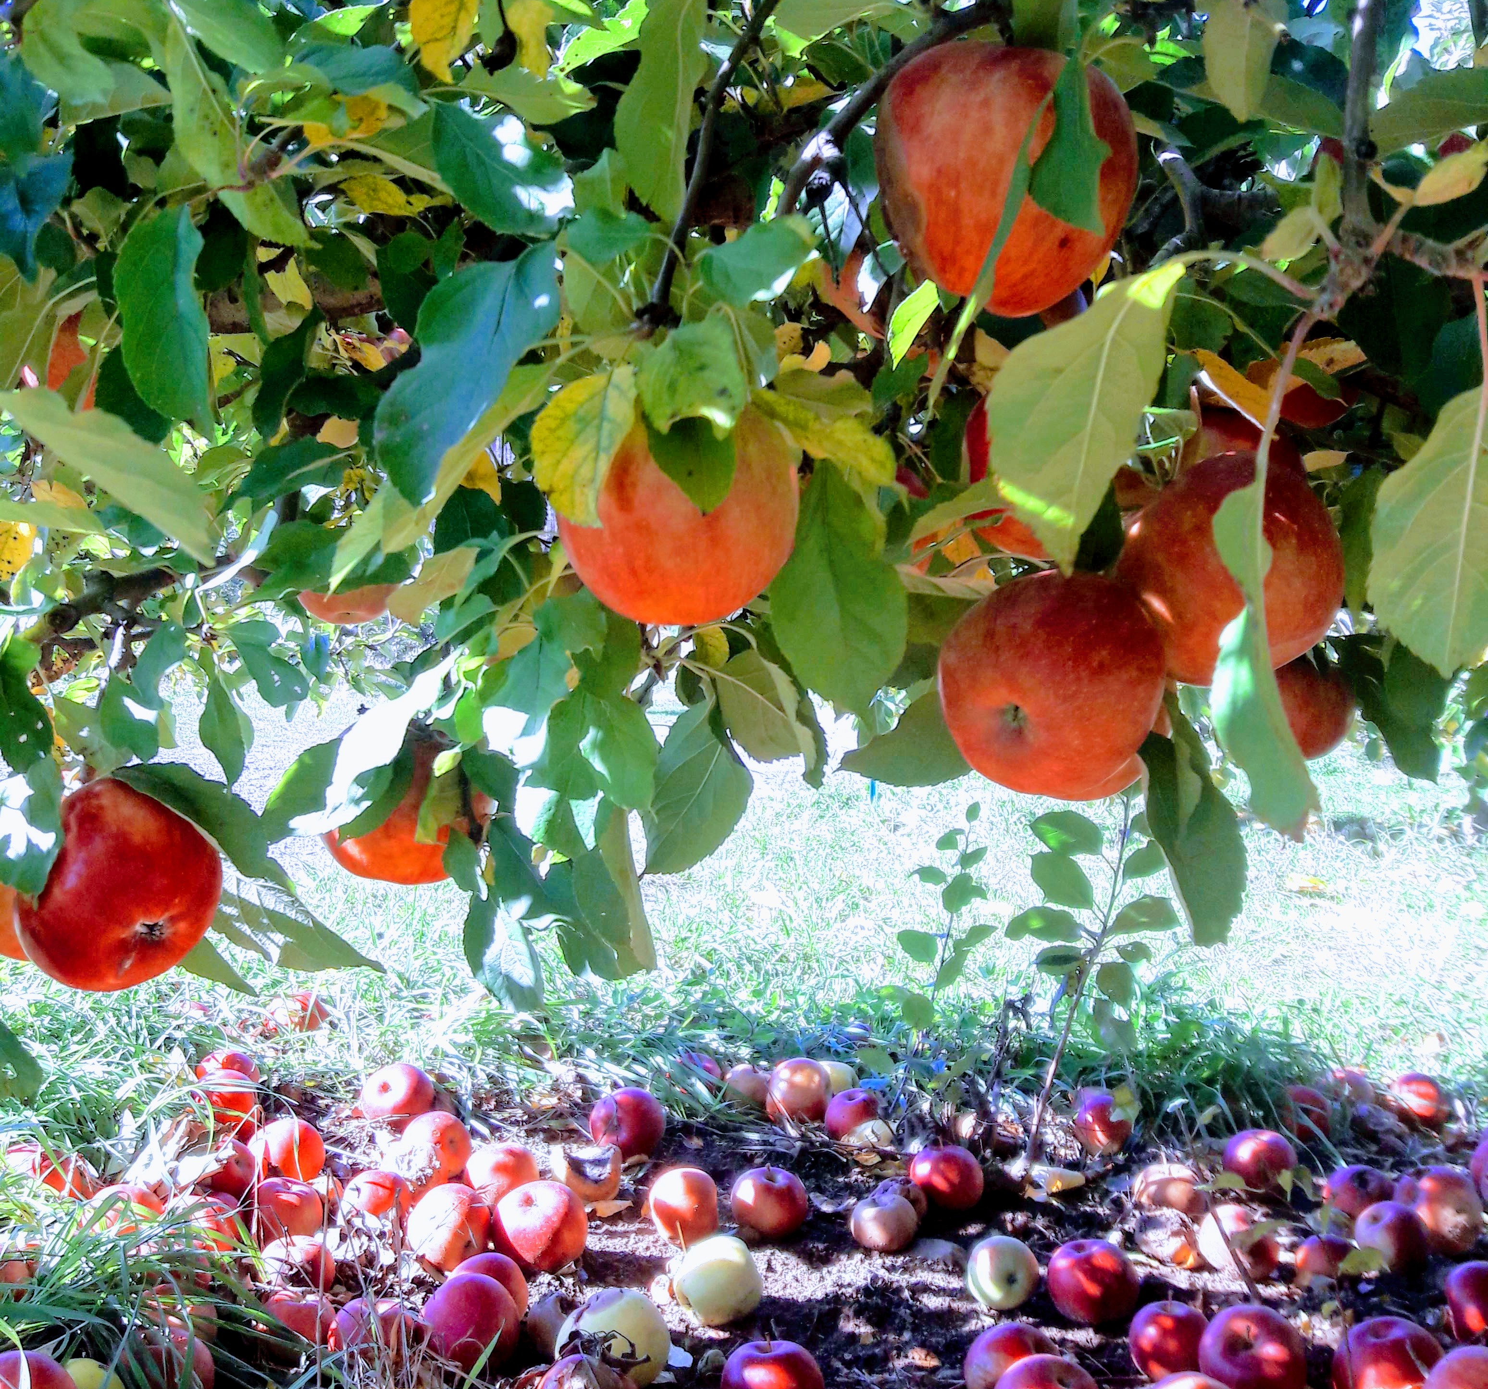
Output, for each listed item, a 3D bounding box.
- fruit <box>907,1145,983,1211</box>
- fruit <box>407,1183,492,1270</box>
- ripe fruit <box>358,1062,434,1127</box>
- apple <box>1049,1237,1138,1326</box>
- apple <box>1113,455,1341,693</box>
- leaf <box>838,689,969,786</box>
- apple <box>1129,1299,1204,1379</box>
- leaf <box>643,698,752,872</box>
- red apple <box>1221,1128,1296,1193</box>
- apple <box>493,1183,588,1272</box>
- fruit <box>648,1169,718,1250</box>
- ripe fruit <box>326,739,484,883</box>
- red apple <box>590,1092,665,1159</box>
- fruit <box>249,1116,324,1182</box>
[{"bbox_3d":[0.208,0.500,1.657,0.074,0.066,0.074,1,3,7],"label":"fruit"},{"bbox_3d":[-0.270,0.489,1.470,0.076,0.081,0.076,1,3,0],"label":"fruit"},{"bbox_3d":[-0.399,0.461,1.847,0.084,0.078,0.084,-15,38,0],"label":"ripe fruit"},{"bbox_3d":[0.297,0.501,1.369,0.076,0.070,0.076,3,26,13],"label":"apple"},{"bbox_3d":[0.168,-0.043,0.555,0.079,0.076,0.079,2,3,0],"label":"apple"},{"bbox_3d":[0.065,0.016,0.610,0.070,0.040,0.025,1,3,0],"label":"leaf"},{"bbox_3d":[0.367,0.561,1.395,0.066,0.063,0.066,2,3,0],"label":"apple"},{"bbox_3d":[-0.019,0.037,0.640,0.040,0.074,0.020,20,0,-5],"label":"leaf"},{"bbox_3d":[0.539,0.487,1.677,0.077,0.068,0.077,0,3,0],"label":"red apple"},{"bbox_3d":[-0.183,0.480,1.448,0.085,0.079,0.085,-15,38,0],"label":"apple"},{"bbox_3d":[-0.060,0.511,1.597,0.069,0.079,0.069,0,3,0],"label":"fruit"},{"bbox_3d":[-0.162,0.055,0.770,0.079,0.072,0.079,1,3,0],"label":"ripe fruit"},{"bbox_3d":[-0.124,0.457,1.705,0.079,0.074,0.079,2,3,0],"label":"red apple"},{"bbox_3d":[-0.478,0.475,1.677,0.077,0.070,0.077,0,3,-16],"label":"fruit"}]

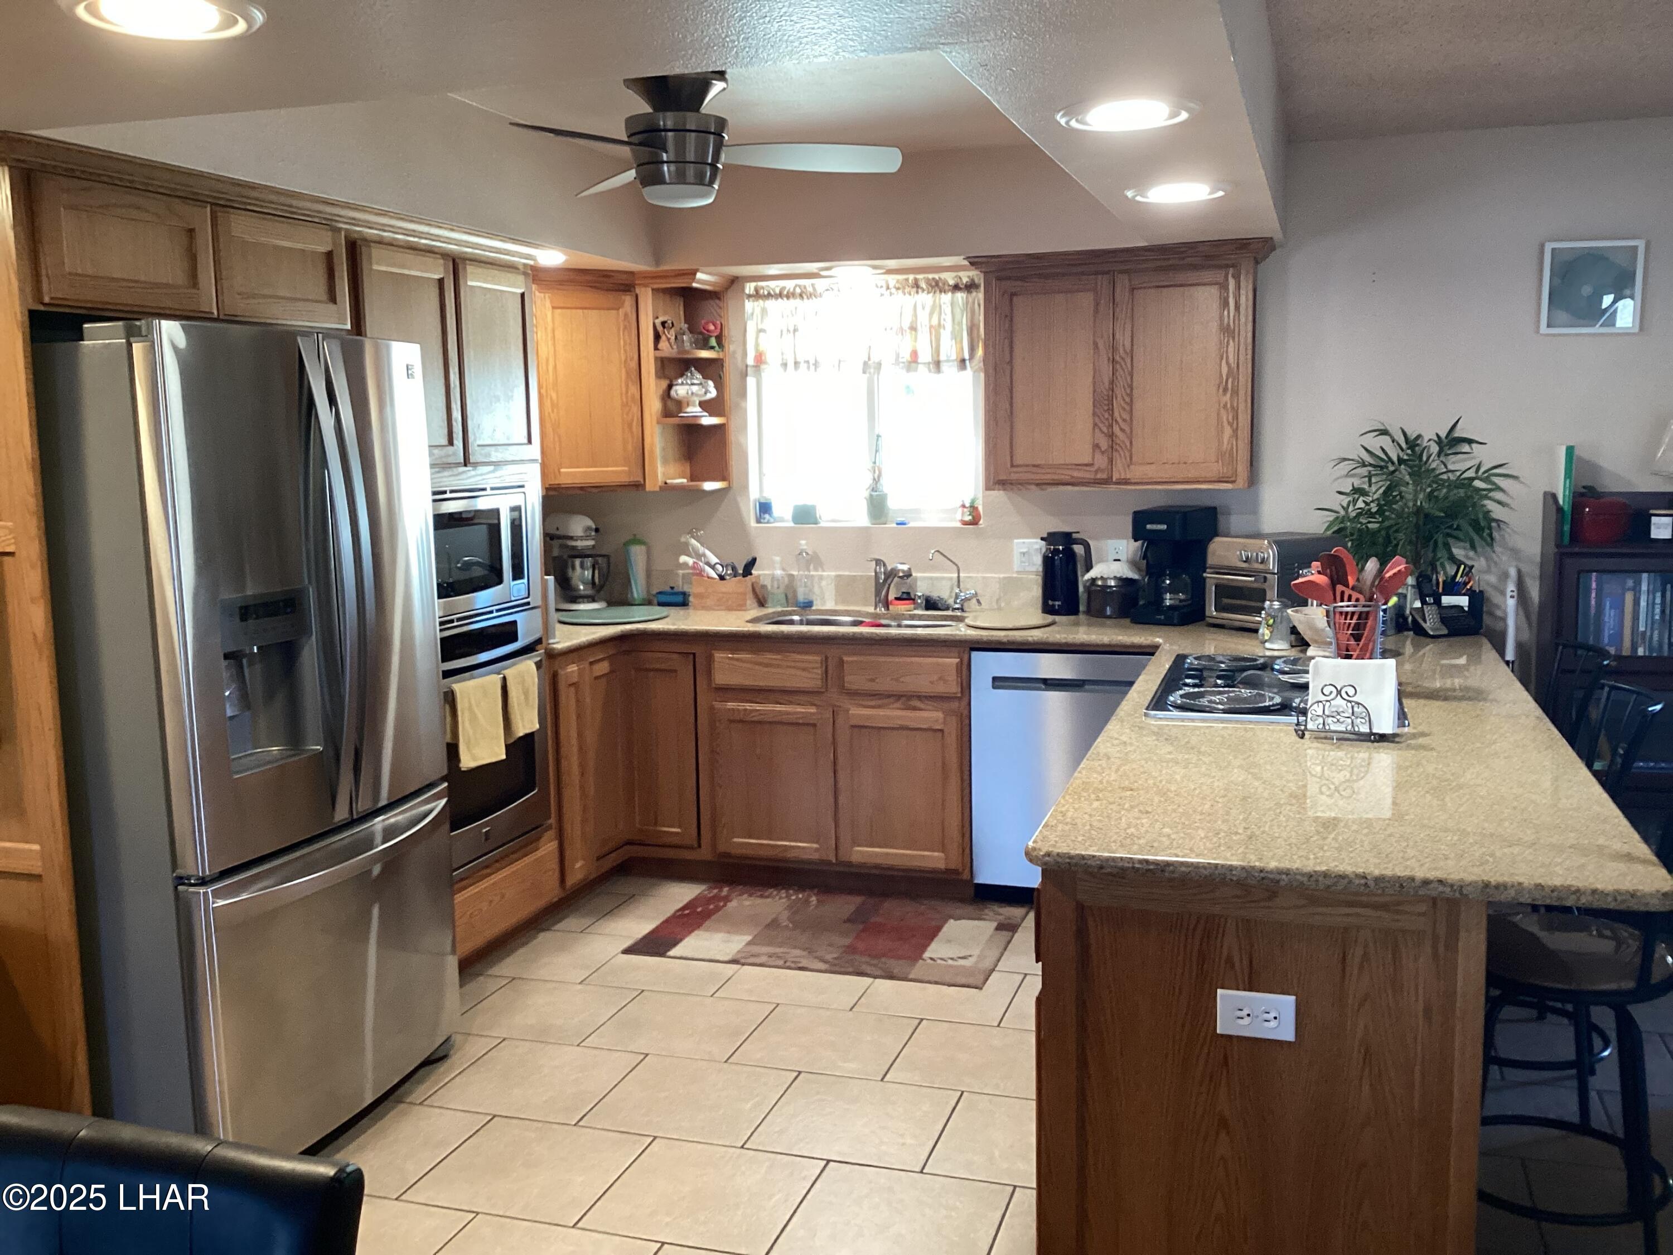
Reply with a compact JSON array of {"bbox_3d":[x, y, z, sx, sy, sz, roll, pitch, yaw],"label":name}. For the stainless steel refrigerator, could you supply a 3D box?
[{"bbox_3d":[-1.466,0.250,3.447,0.870,1.785,0.900,1,8,17],"label":"stainless steel refrigerator"}]

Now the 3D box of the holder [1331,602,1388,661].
[{"bbox_3d":[1.401,0.022,4.011,0.146,0.154,0.146,1,8,17],"label":"holder"}]

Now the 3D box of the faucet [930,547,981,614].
[{"bbox_3d":[0.415,-0.162,5.269,0.184,0.219,0.080,-1,8,-3],"label":"faucet"}]

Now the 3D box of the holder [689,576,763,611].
[{"bbox_3d":[-0.405,-0.130,5.507,0.216,0.119,0.129,1,8,17],"label":"holder"}]

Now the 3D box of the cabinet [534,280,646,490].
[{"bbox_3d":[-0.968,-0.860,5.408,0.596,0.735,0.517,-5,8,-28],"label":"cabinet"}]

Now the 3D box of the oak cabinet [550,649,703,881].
[{"bbox_3d":[-0.858,0.418,5.245,0.825,0.795,1.014,1,8,17],"label":"oak cabinet"}]

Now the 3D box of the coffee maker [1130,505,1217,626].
[{"bbox_3d":[1.109,-0.207,4.941,0.189,0.368,0.238,5,9,36],"label":"coffee maker"}]

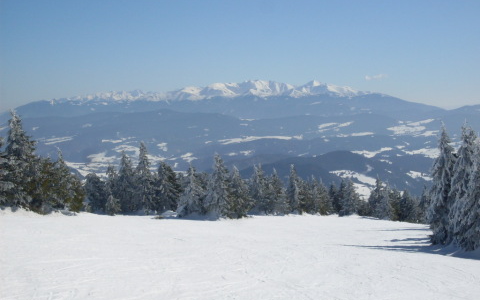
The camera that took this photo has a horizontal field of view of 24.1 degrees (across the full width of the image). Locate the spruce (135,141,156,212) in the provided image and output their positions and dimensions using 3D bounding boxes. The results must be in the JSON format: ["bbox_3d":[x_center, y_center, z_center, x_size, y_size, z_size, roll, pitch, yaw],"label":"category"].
[{"bbox_3d":[-7.236,2.182,86.000,1.840,5.510,1.840,0,3,0],"label":"spruce"}]

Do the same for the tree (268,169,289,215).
[{"bbox_3d":[2.910,3.178,86.000,1.610,3.520,1.610,0,3,0],"label":"tree"}]

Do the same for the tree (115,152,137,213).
[{"bbox_3d":[-8.892,2.546,88.000,1.720,4.860,1.720,0,3,0],"label":"tree"}]

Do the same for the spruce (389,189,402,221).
[{"bbox_3d":[11.629,4.076,84.000,1.200,2.390,1.200,0,3,0],"label":"spruce"}]

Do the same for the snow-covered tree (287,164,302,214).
[{"bbox_3d":[4.124,2.989,85.000,1.360,3.780,1.360,0,3,0],"label":"snow-covered tree"}]

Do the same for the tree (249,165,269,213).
[{"bbox_3d":[1.455,2.986,86.000,1.610,3.750,1.610,0,3,0],"label":"tree"}]

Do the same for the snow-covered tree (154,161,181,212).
[{"bbox_3d":[-5.513,2.833,86.000,2.070,4.060,2.070,0,3,0],"label":"snow-covered tree"}]

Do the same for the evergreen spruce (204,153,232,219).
[{"bbox_3d":[-1.493,2.535,78.000,1.940,4.440,1.940,0,3,0],"label":"evergreen spruce"}]

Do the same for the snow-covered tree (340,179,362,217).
[{"bbox_3d":[8.287,3.595,85.000,1.660,2.880,1.660,0,3,0],"label":"snow-covered tree"}]

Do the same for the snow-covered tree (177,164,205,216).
[{"bbox_3d":[-3.403,2.812,78.000,2.010,3.610,2.010,0,3,0],"label":"snow-covered tree"}]

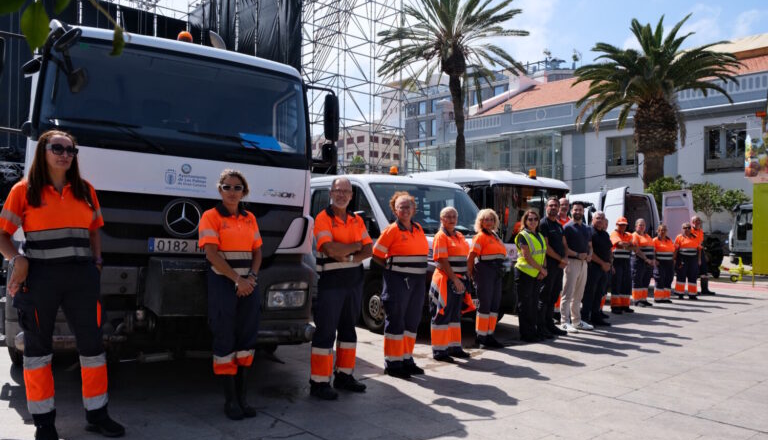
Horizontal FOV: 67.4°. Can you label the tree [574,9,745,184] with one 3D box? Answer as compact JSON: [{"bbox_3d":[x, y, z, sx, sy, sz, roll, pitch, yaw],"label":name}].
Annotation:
[{"bbox_3d":[9.500,-2.650,20.000,5.900,9.000,5.900,1,-1,-36],"label":"tree"}]

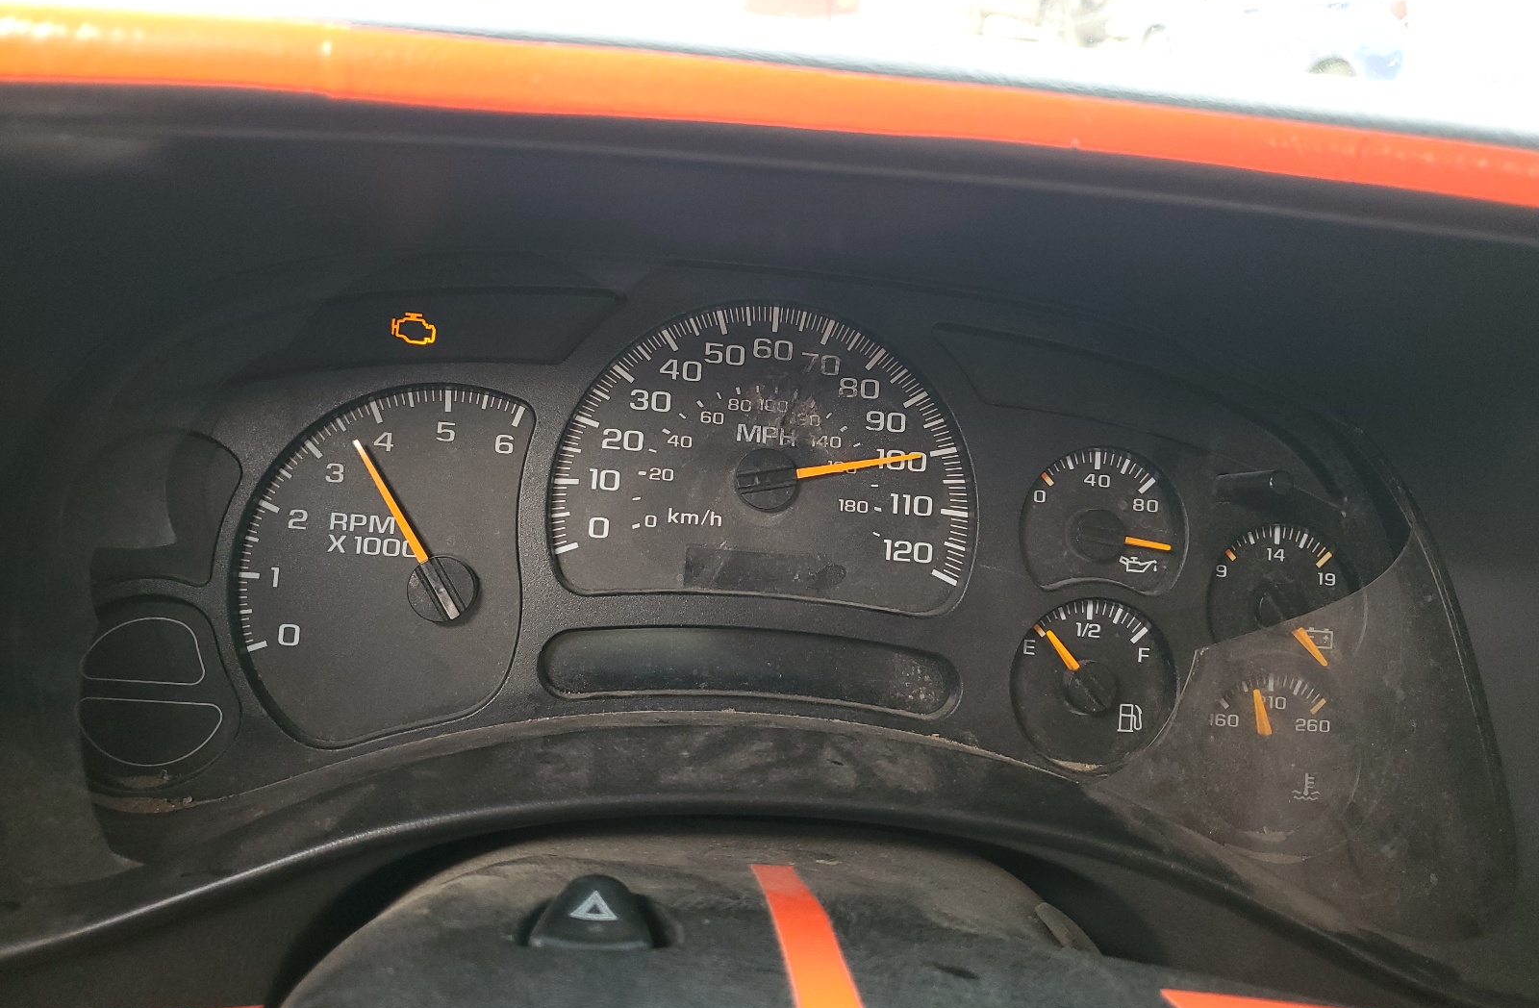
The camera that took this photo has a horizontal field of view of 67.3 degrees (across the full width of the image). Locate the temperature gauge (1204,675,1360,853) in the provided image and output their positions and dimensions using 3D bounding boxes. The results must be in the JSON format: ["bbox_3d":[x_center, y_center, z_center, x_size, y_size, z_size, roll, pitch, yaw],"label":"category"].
[{"bbox_3d":[0.131,0.067,0.303,0.044,0.045,0.011,5,-4,-9],"label":"temperature gauge"}]

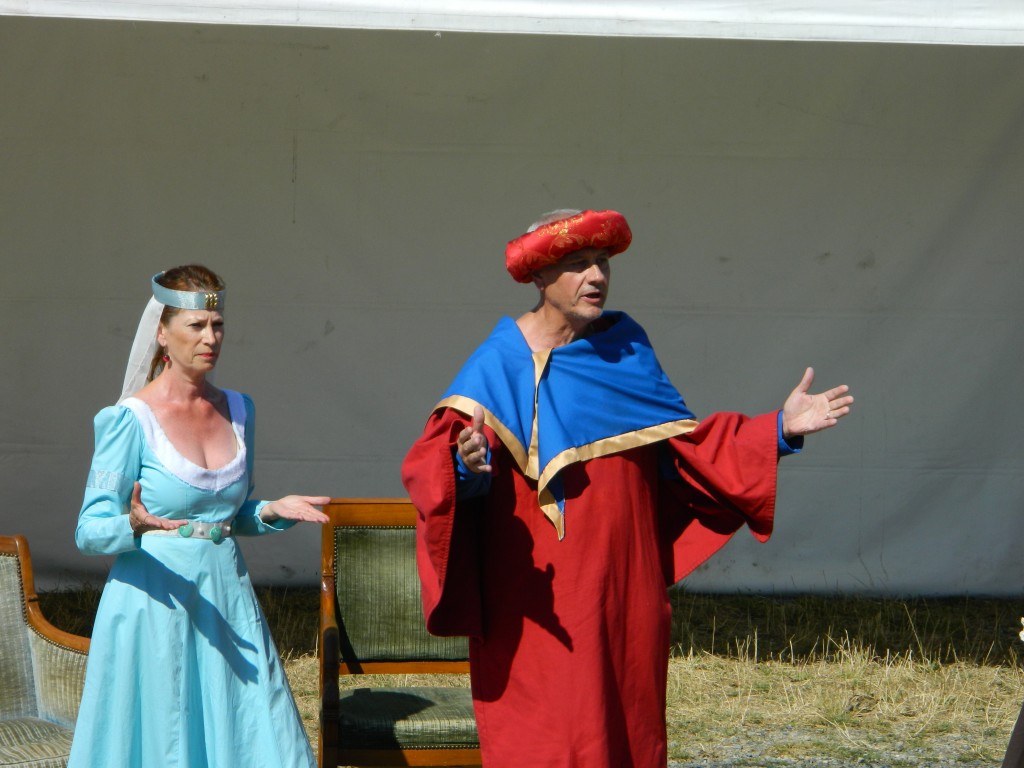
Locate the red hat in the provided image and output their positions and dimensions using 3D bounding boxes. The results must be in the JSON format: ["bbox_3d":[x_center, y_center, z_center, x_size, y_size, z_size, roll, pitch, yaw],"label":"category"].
[{"bbox_3d":[0.119,-0.289,9.320,0.260,0.090,0.280,-12,-11,-2],"label":"red hat"}]

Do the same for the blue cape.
[{"bbox_3d":[0.117,0.087,9.350,0.560,0.480,0.400,2,4,12],"label":"blue cape"}]

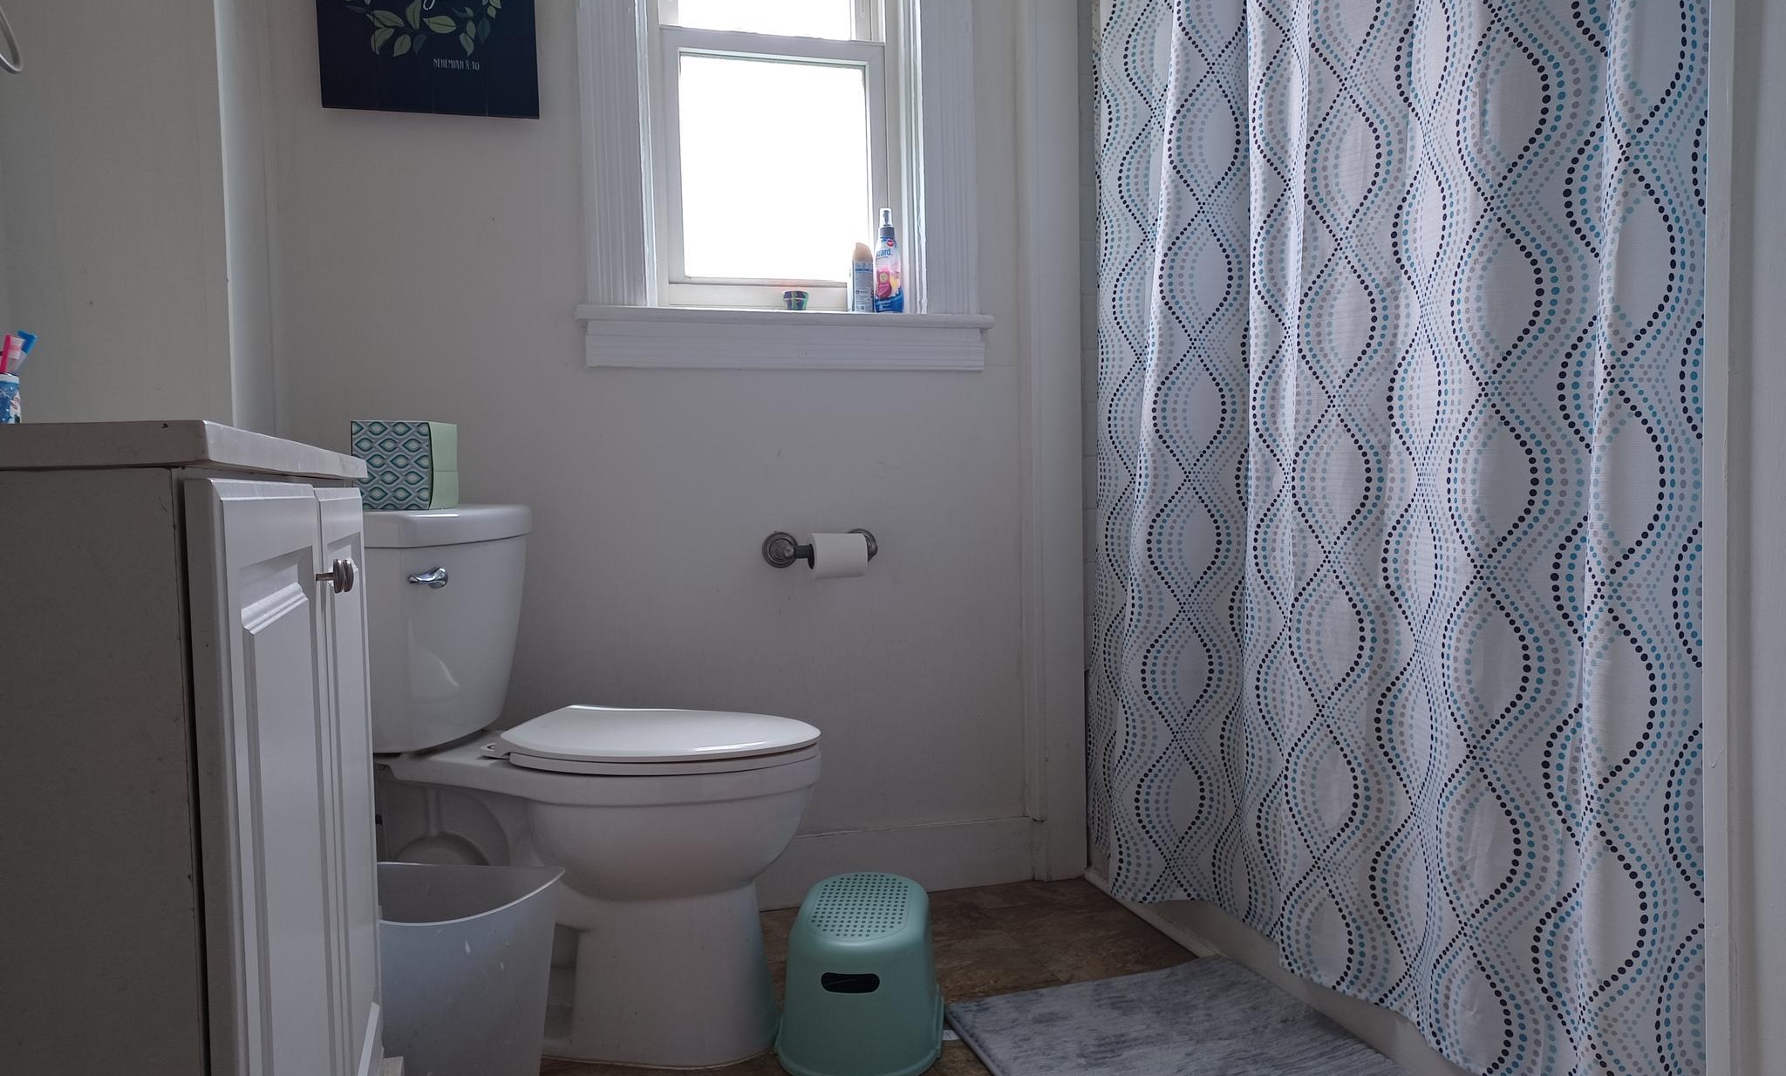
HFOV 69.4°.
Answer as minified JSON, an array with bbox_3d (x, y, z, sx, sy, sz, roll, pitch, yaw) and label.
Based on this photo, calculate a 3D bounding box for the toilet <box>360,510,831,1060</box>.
[{"bbox_3d":[-0.468,0.346,1.924,0.730,0.787,0.450,-1,2,8],"label":"toilet"}]

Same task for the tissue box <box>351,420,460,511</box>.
[{"bbox_3d":[-0.720,-0.105,1.907,0.114,0.130,0.114,-1,2,-2],"label":"tissue box"}]

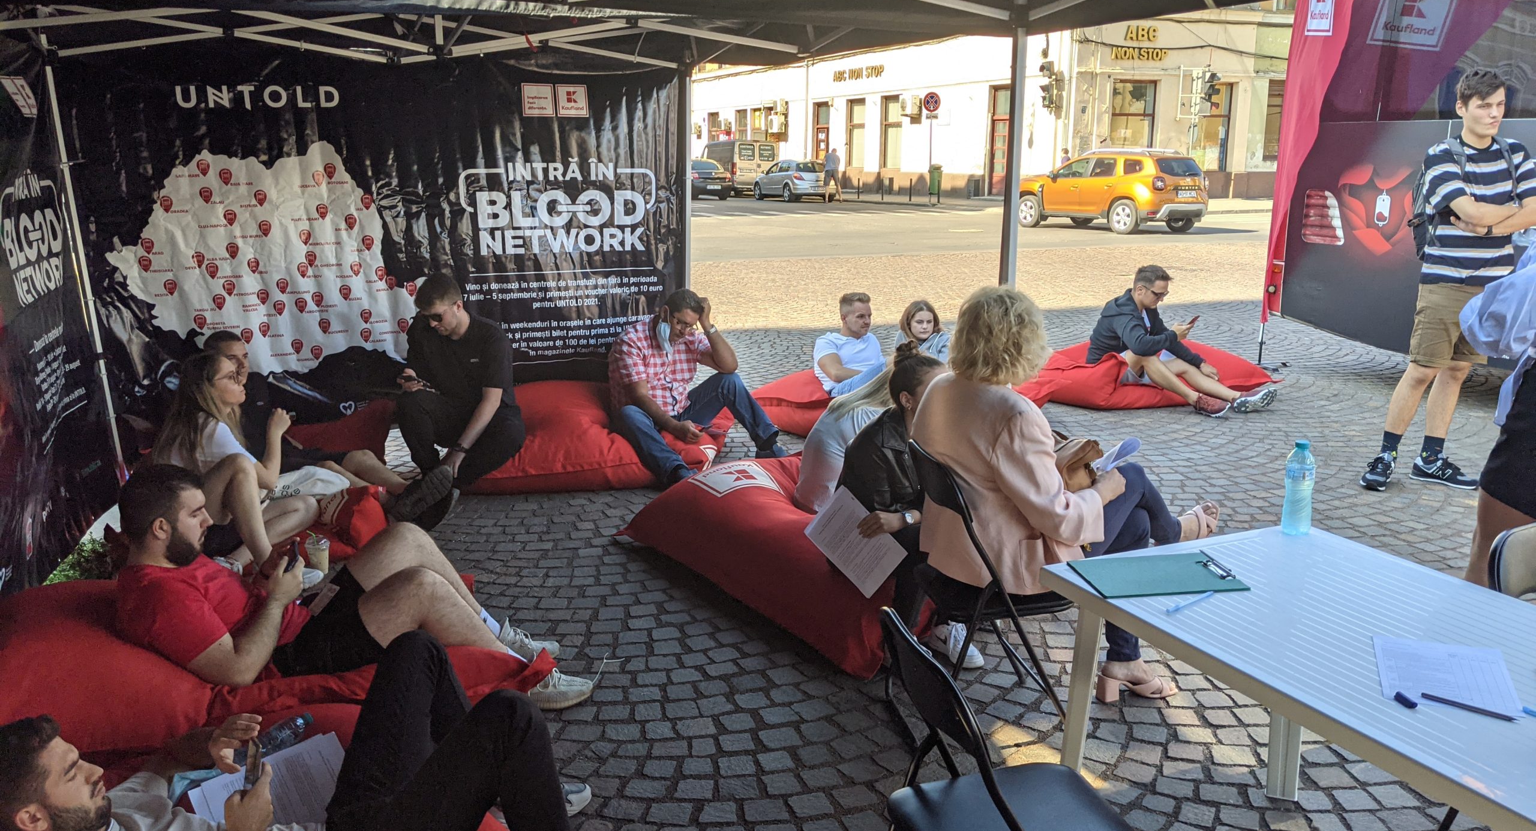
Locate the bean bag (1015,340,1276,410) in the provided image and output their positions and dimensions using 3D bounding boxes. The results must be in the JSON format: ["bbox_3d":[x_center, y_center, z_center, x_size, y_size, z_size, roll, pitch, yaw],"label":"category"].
[{"bbox_3d":[2.451,-0.358,8.057,1.620,0.370,1.150,-3,13,-15],"label":"bean bag"}]

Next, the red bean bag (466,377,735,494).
[{"bbox_3d":[-0.800,0.041,6.027,1.400,0.430,1.080,-1,12,-5],"label":"red bean bag"}]

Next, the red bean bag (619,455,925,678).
[{"bbox_3d":[0.234,0.409,4.465,0.980,0.430,1.420,-10,16,-38],"label":"red bean bag"}]

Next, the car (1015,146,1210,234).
[{"bbox_3d":[7.170,-4.820,25.600,1.820,1.690,4.340,-8,15,-32],"label":"car"}]

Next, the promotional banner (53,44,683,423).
[{"bbox_3d":[-1.893,-0.895,6.301,3.000,1.980,0.100,-5,13,-22],"label":"promotional banner"}]

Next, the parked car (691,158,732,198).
[{"bbox_3d":[-2.829,-8.821,44.250,1.760,1.460,4.450,-5,14,-23],"label":"parked car"}]

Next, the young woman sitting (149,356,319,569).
[{"bbox_3d":[-2.000,0.153,4.583,0.700,0.830,0.540,-3,13,-15],"label":"young woman sitting"}]

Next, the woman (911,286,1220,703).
[{"bbox_3d":[0.870,0.260,3.222,1.020,1.260,0.520,-7,14,-29],"label":"woman"}]

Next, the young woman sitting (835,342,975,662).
[{"bbox_3d":[0.479,0.261,3.762,0.580,0.970,0.480,2,12,8],"label":"young woman sitting"}]

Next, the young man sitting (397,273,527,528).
[{"bbox_3d":[-1.340,-0.085,5.226,0.570,1.060,0.720,11,17,41],"label":"young man sitting"}]

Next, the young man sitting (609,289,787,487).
[{"bbox_3d":[-0.330,-0.178,5.953,0.780,0.930,0.800,-11,17,-41],"label":"young man sitting"}]

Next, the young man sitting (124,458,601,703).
[{"bbox_3d":[-1.081,0.458,3.314,1.230,0.770,0.600,-4,13,-17],"label":"young man sitting"}]

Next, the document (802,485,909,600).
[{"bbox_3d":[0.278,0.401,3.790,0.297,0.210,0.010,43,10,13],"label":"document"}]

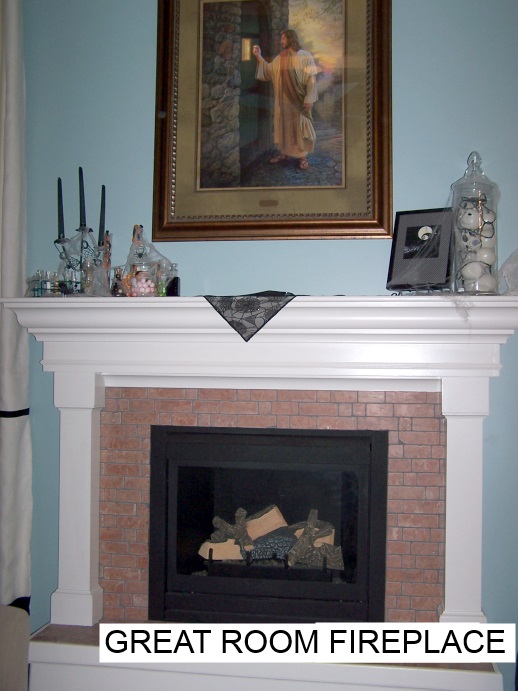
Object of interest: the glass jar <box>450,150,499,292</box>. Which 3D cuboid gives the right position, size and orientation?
[{"bbox_3d":[0.771,-0.431,2.712,0.168,0.527,0.168,0,-1,9],"label":"glass jar"}]

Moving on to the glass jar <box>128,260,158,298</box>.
[{"bbox_3d":[-0.442,-0.250,2.893,0.109,0.144,0.109,1,-1,0],"label":"glass jar"}]

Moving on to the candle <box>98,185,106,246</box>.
[{"bbox_3d":[-0.612,-0.505,2.957,0.023,0.243,0.023,2,-1,9],"label":"candle"}]

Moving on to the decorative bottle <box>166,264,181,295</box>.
[{"bbox_3d":[-0.325,-0.245,2.874,0.051,0.136,0.051,0,-1,9],"label":"decorative bottle"}]

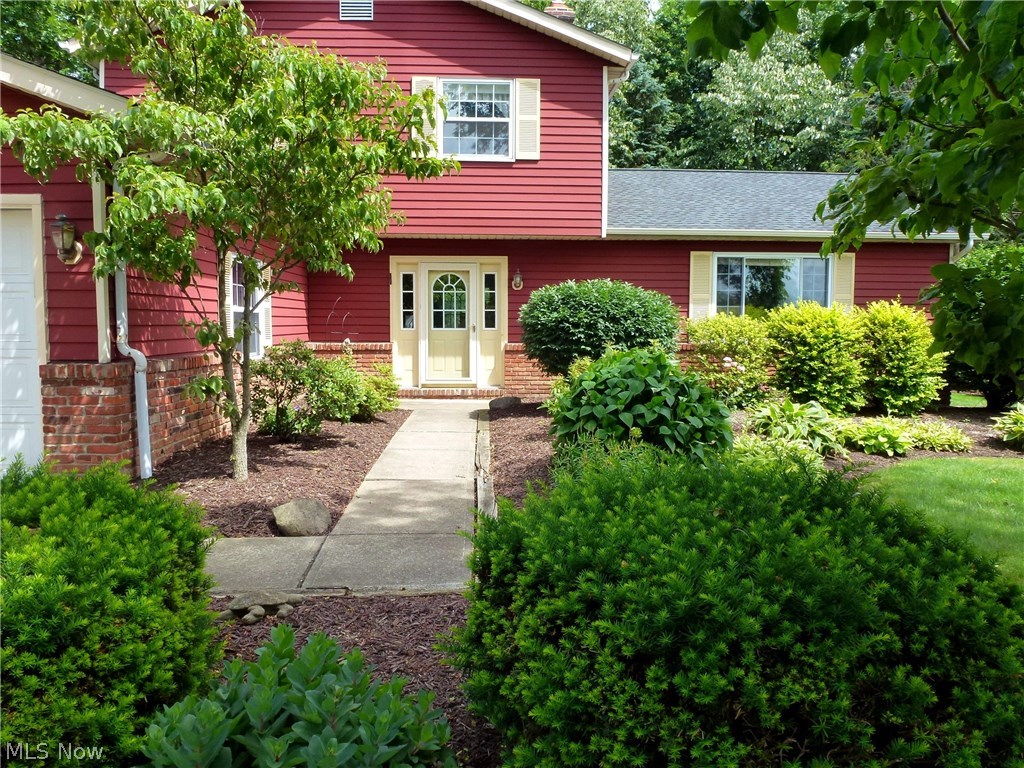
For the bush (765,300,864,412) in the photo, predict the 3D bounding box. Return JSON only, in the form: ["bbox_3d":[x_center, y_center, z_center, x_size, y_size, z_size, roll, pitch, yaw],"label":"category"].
[{"bbox_3d":[4.441,-0.385,10.364,1.357,1.599,1.316,0,5,-2],"label":"bush"}]

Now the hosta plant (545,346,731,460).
[{"bbox_3d":[1.382,0.154,7.581,1.965,1.086,1.700,0,5,-2],"label":"hosta plant"}]

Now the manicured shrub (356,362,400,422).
[{"bbox_3d":[-1.784,0.078,9.285,0.653,0.694,0.653,0,5,-2],"label":"manicured shrub"}]

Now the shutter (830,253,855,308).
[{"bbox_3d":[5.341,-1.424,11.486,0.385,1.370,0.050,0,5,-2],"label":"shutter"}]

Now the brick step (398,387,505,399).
[{"bbox_3d":[-0.988,0.141,11.344,1.730,0.175,0.300,0,5,-2],"label":"brick step"}]

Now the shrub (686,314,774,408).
[{"bbox_3d":[3.346,-0.352,10.781,1.354,1.430,1.192,0,5,-2],"label":"shrub"}]

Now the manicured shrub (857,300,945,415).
[{"bbox_3d":[5.758,-0.401,10.559,1.257,1.612,1.220,0,5,0],"label":"manicured shrub"}]

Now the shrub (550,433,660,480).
[{"bbox_3d":[0.822,0.667,6.104,0.984,0.436,0.800,0,5,-2],"label":"shrub"}]

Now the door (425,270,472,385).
[{"bbox_3d":[-0.999,-0.939,11.389,0.798,1.865,0.080,0,5,-2],"label":"door"}]

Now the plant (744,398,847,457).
[{"bbox_3d":[3.043,0.416,7.593,1.022,0.503,0.992,0,5,-2],"label":"plant"}]

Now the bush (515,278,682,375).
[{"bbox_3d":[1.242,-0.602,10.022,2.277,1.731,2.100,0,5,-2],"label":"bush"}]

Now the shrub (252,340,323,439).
[{"bbox_3d":[-2.338,0.075,7.408,0.734,1.036,0.734,0,5,-2],"label":"shrub"}]

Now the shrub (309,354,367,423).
[{"bbox_3d":[-2.386,0.037,9.679,0.827,0.879,0.820,0,5,-2],"label":"shrub"}]

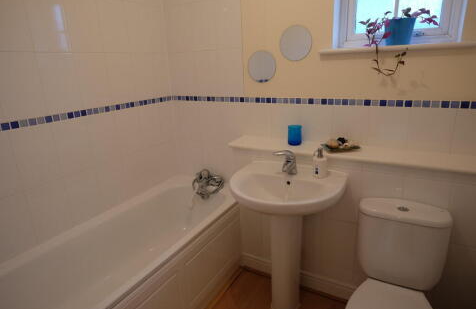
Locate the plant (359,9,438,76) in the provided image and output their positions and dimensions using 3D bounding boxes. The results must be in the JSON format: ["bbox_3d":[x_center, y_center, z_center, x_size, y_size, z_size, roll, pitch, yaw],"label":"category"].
[{"bbox_3d":[0.812,-0.574,1.440,0.352,0.314,0.192,7,20,28],"label":"plant"}]

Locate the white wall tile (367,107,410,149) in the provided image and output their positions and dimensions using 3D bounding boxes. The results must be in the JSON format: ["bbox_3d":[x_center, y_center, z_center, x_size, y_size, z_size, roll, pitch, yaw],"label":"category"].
[{"bbox_3d":[0.848,-0.151,1.571,0.198,0.231,0.010,7,20,28],"label":"white wall tile"}]

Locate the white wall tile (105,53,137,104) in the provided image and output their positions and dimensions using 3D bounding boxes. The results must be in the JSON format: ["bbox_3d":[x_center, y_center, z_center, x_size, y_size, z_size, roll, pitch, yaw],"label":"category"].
[{"bbox_3d":[-0.778,-0.502,1.840,0.010,0.320,0.200,7,20,28],"label":"white wall tile"}]

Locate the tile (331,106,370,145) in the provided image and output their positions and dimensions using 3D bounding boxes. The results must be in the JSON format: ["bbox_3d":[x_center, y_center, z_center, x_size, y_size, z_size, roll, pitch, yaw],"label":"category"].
[{"bbox_3d":[0.671,-0.173,1.665,0.200,0.231,0.010,7,20,28],"label":"tile"}]

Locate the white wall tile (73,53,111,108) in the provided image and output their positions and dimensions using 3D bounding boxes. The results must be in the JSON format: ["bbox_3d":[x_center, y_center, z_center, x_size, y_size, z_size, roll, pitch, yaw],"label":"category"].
[{"bbox_3d":[-0.873,-0.446,1.673,0.010,0.317,0.198,7,20,28],"label":"white wall tile"}]

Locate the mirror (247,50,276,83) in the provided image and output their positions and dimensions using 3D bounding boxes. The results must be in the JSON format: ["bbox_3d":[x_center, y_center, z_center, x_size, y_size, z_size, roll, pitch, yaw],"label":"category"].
[{"bbox_3d":[0.153,-0.567,1.801,0.202,0.202,0.010,7,20,28],"label":"mirror"}]

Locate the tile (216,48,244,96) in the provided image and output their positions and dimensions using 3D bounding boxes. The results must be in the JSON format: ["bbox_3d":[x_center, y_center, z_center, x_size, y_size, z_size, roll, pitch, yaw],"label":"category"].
[{"bbox_3d":[-0.049,-0.565,1.931,0.201,0.317,0.010,7,20,28],"label":"tile"}]

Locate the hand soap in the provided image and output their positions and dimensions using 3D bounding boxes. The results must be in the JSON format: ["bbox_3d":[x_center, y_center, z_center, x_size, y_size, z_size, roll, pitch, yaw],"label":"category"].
[{"bbox_3d":[0.435,0.046,1.463,0.072,0.151,0.065,-13,20,-29],"label":"hand soap"}]

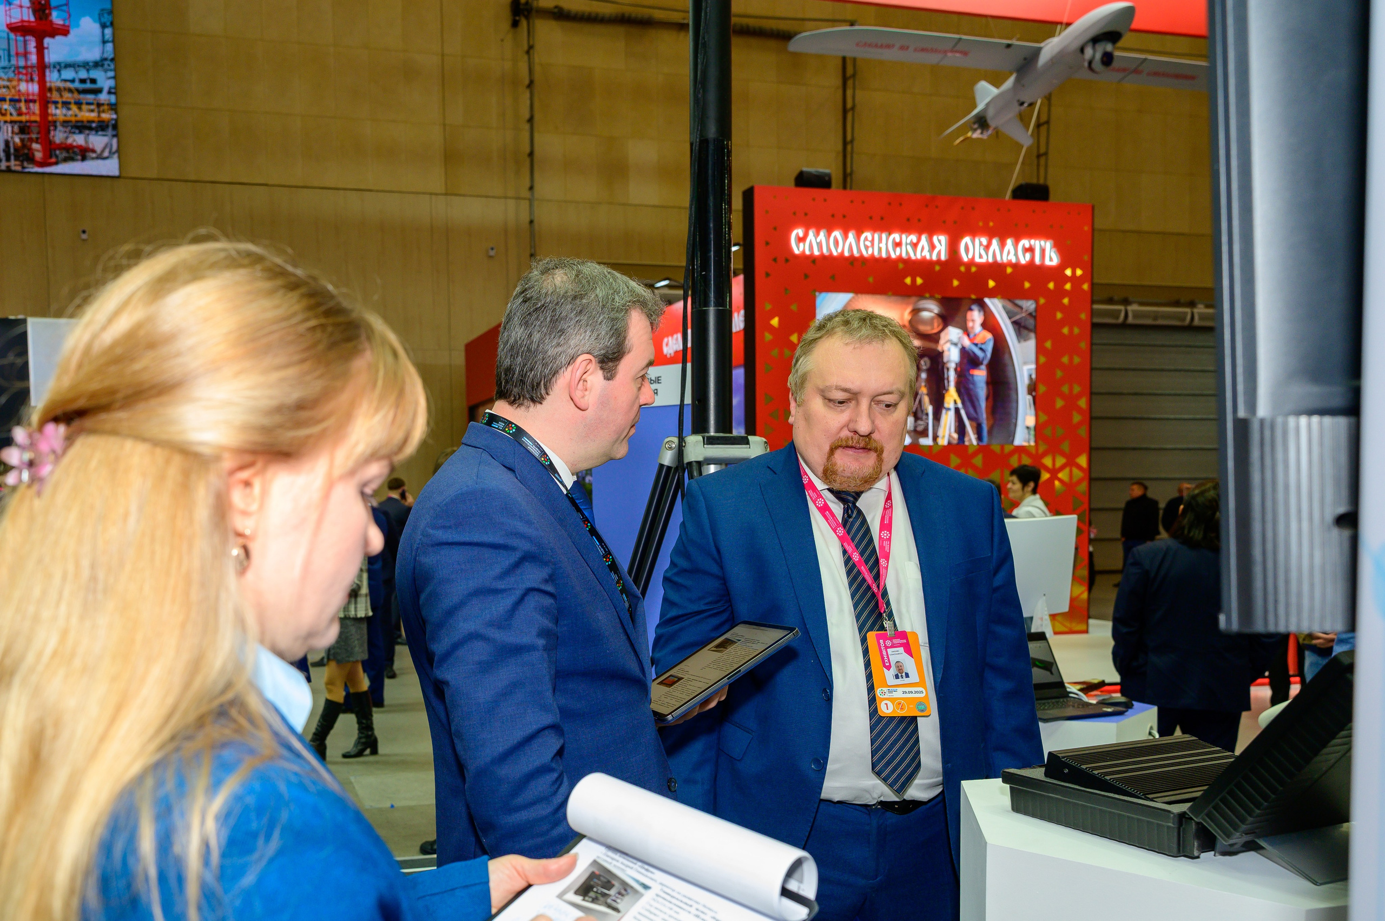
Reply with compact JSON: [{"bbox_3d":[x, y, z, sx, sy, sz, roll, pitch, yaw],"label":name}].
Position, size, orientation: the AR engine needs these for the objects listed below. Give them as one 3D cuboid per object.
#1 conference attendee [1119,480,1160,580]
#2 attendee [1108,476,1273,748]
[{"bbox_3d":[7.337,1.232,17.572,0.400,1.740,0.580,1,-2,-33],"label":"conference attendee"},{"bbox_3d":[1.860,0.886,3.924,0.560,1.630,0.360,-1,-2,18],"label":"attendee"}]

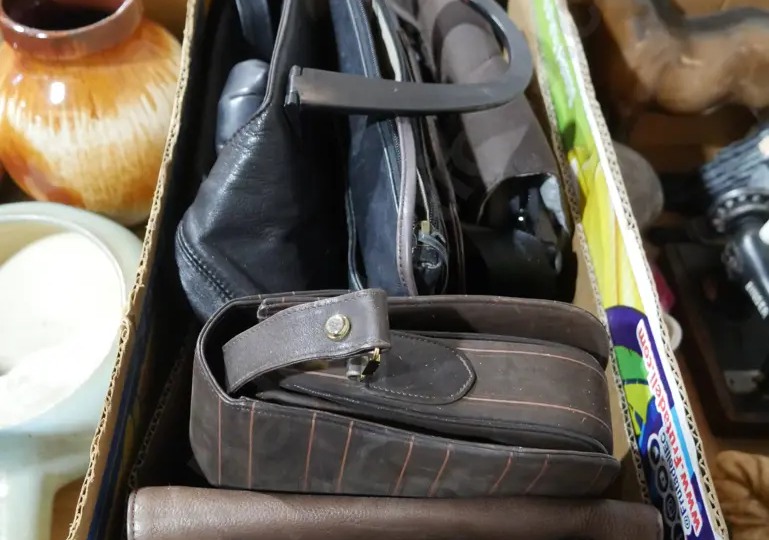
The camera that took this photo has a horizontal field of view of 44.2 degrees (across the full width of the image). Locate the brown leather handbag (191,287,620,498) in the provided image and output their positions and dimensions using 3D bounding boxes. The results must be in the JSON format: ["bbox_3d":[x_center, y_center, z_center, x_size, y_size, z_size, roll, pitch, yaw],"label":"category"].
[{"bbox_3d":[0.001,0.112,0.591,0.228,0.195,0.100,7,50,-7],"label":"brown leather handbag"}]

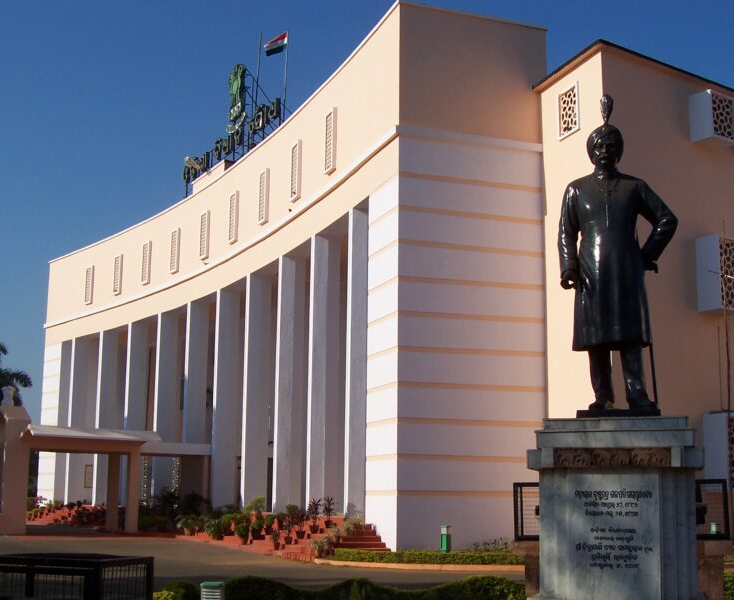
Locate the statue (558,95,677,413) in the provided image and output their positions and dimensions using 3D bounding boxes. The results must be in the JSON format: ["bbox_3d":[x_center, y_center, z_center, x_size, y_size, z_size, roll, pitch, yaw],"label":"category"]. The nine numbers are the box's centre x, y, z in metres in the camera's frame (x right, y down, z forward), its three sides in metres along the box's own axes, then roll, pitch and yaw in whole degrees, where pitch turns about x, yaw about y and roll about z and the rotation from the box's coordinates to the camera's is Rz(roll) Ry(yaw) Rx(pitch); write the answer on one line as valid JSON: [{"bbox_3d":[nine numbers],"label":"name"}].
[{"bbox_3d":[2.085,-0.424,8.824,0.940,2.692,0.660,-3,-11,19],"label":"statue"}]

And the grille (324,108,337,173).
[{"bbox_3d":[-1.101,-4.921,33.117,0.141,2.005,0.710,5,-11,-21],"label":"grille"}]

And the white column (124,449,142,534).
[{"bbox_3d":[-8.613,7.071,39.139,0.376,2.984,0.376,6,-12,-29],"label":"white column"}]

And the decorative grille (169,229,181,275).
[{"bbox_3d":[-8.864,-2.238,49.155,0.130,2.000,0.880,7,-12,-31],"label":"decorative grille"}]

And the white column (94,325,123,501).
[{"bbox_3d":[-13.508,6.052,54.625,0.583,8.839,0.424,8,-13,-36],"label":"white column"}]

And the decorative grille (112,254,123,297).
[{"bbox_3d":[-12.937,-1.268,55.168,0.130,2.071,0.880,8,-13,-35],"label":"decorative grille"}]

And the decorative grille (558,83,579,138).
[{"bbox_3d":[5.432,-5.096,28.717,0.100,1.394,1.030,4,-11,-20],"label":"decorative grille"}]

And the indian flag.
[{"bbox_3d":[-4.052,-11.314,47.075,0.950,1.000,0.220,-3,-11,20],"label":"indian flag"}]

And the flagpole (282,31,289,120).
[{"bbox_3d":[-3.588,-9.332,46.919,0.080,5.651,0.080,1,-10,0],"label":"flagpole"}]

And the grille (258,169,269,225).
[{"bbox_3d":[-3.908,-3.883,40.146,0.130,1.994,0.880,5,-11,-25],"label":"grille"}]

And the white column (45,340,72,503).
[{"bbox_3d":[-17.602,7.043,59.878,0.848,8.988,2.332,9,-14,-40],"label":"white column"}]

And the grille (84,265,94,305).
[{"bbox_3d":[-15.179,-0.816,58.097,0.130,2.084,0.880,8,-13,-37],"label":"grille"}]

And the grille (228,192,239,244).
[{"bbox_3d":[-5.283,-3.285,42.321,0.141,2.005,0.710,6,-12,-27],"label":"grille"}]

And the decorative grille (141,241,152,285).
[{"bbox_3d":[-10.809,-1.799,52.161,0.130,2.066,0.880,7,-12,-33],"label":"decorative grille"}]

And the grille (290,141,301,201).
[{"bbox_3d":[-2.494,-4.490,37.063,0.130,2.025,0.880,5,-11,-23],"label":"grille"}]

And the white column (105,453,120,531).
[{"bbox_3d":[-9.969,7.546,41.887,0.340,3.032,0.340,7,-12,-31],"label":"white column"}]

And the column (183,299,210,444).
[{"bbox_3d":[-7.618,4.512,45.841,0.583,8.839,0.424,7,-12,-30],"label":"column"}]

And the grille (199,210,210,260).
[{"bbox_3d":[-6.894,-2.761,45.287,0.141,2.005,0.710,6,-12,-29],"label":"grille"}]

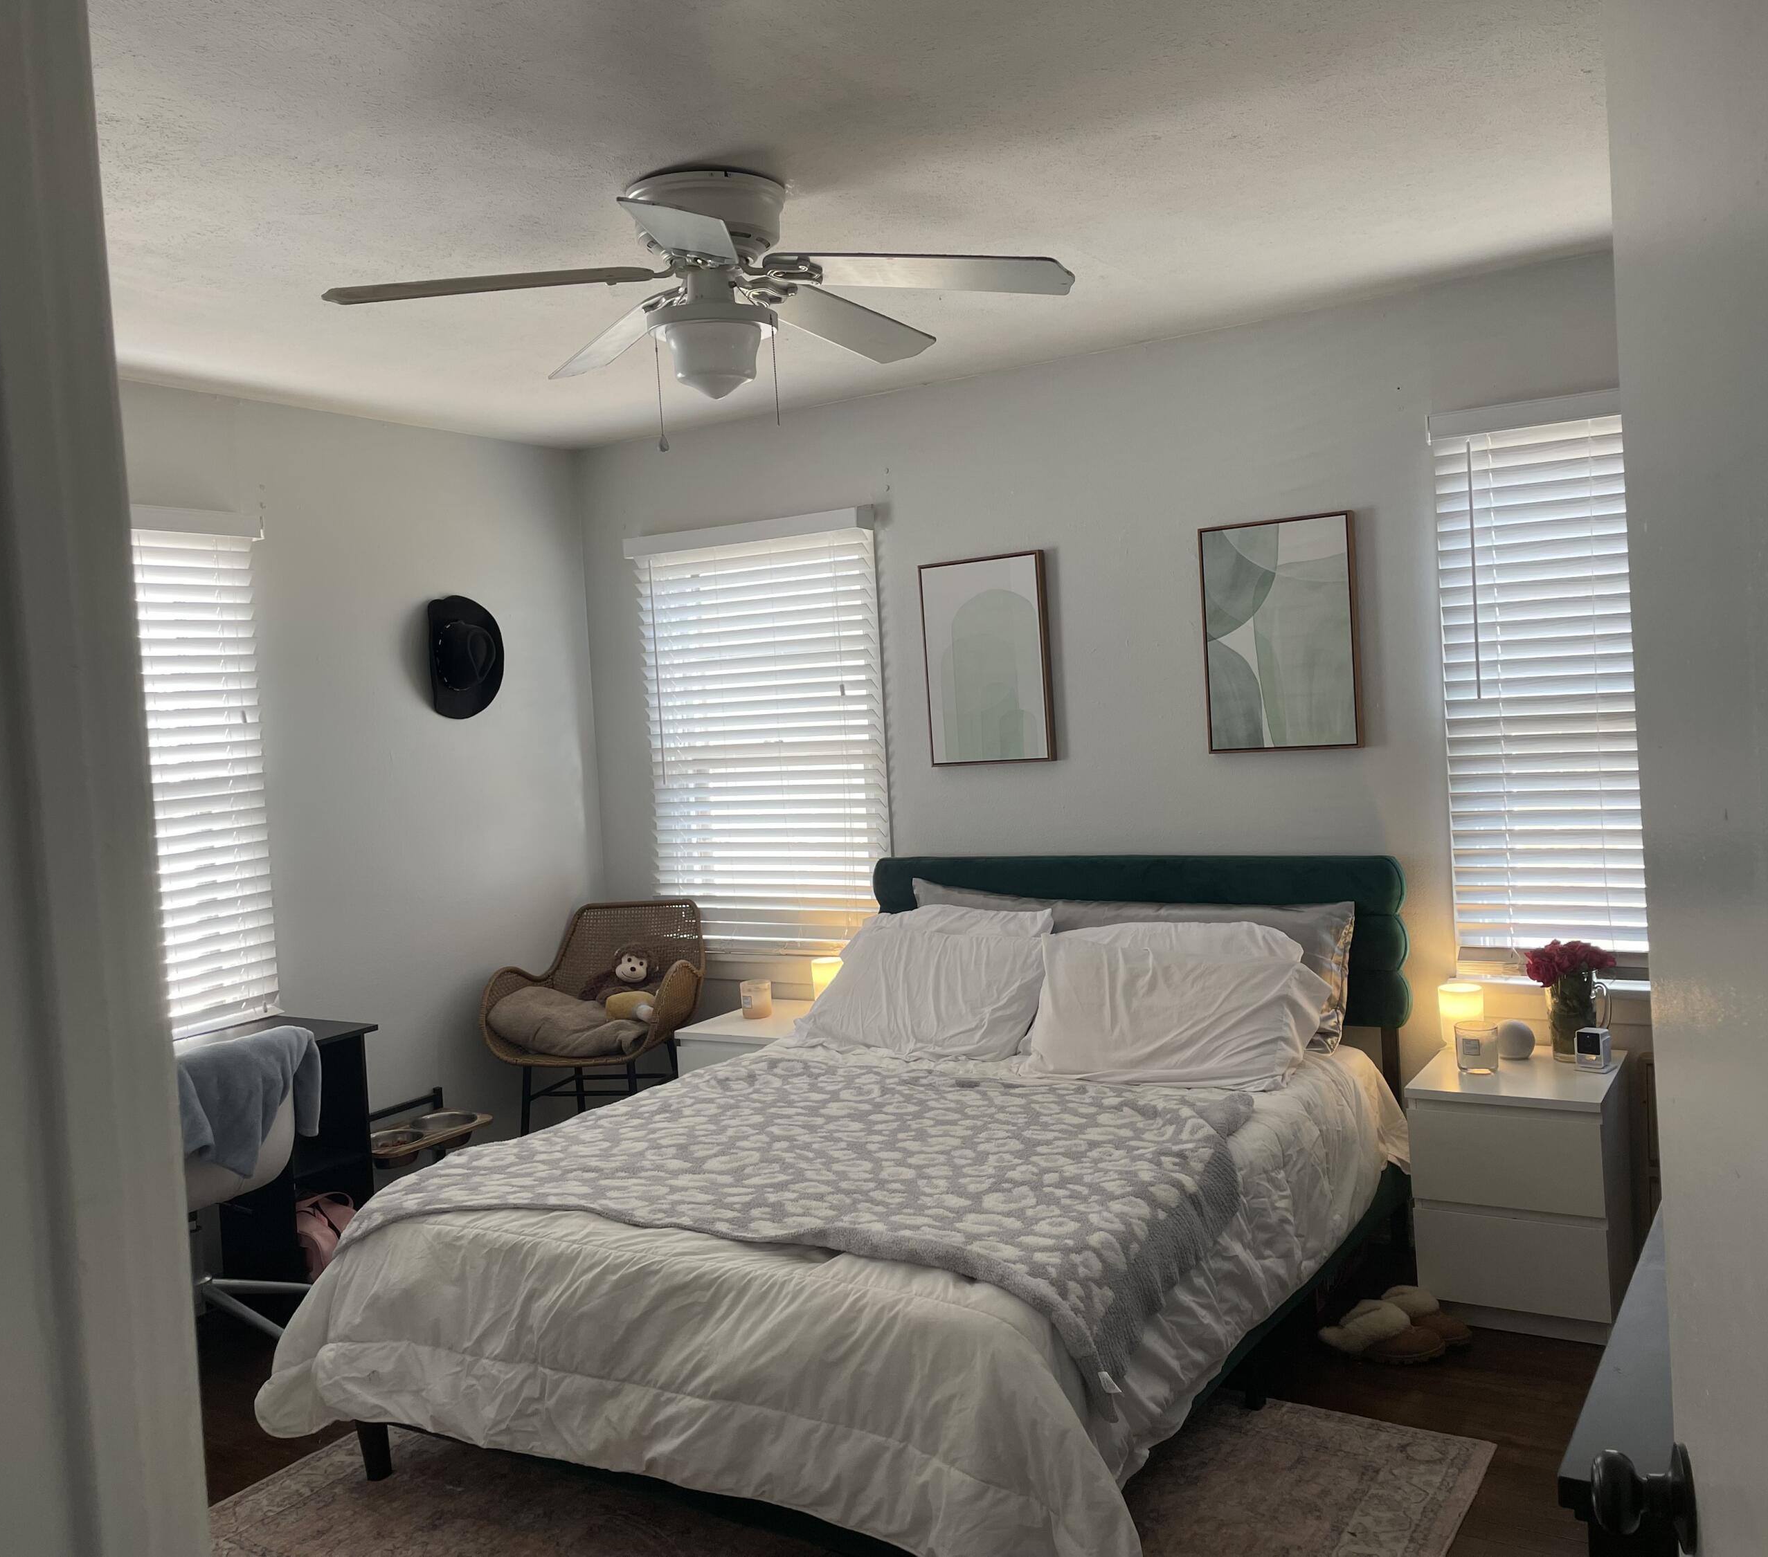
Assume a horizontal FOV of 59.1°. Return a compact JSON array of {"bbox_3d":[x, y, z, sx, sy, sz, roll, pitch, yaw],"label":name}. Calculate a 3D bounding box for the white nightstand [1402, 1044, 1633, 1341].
[{"bbox_3d":[1.497,0.955,3.655,0.400,0.550,0.480,-2,3,31],"label":"white nightstand"}]

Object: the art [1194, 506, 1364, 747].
[{"bbox_3d":[1.049,-0.377,4.142,0.405,0.608,0.035,-2,3,32],"label":"art"}]

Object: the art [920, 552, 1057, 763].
[{"bbox_3d":[0.305,-0.344,4.603,0.400,0.605,0.035,-2,3,32],"label":"art"}]

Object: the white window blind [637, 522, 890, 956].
[{"bbox_3d":[-0.406,-0.107,5.021,0.920,1.354,0.070,-2,3,32],"label":"white window blind"}]

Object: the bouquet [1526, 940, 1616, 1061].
[{"bbox_3d":[1.618,0.524,3.696,0.215,0.286,0.185,-2,3,32],"label":"bouquet"}]

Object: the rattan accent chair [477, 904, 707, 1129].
[{"bbox_3d":[-0.862,0.870,4.991,0.660,0.900,0.620,-3,3,11],"label":"rattan accent chair"}]

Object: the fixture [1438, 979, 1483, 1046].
[{"bbox_3d":[1.427,0.599,3.872,0.112,0.147,0.112,-2,3,32],"label":"fixture"}]

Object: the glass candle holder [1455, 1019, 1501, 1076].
[{"bbox_3d":[1.401,0.637,3.675,0.100,0.100,0.100,-2,3,32],"label":"glass candle holder"}]

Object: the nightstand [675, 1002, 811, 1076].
[{"bbox_3d":[-0.314,1.012,4.814,0.400,0.550,0.480,-2,3,32],"label":"nightstand"}]

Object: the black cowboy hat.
[{"bbox_3d":[-1.298,-0.375,4.837,0.135,0.375,0.285,-2,3,32],"label":"black cowboy hat"}]

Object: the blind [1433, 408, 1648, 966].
[{"bbox_3d":[1.794,-0.231,3.668,0.910,1.360,0.070,-2,3,32],"label":"blind"}]

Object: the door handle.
[{"bbox_3d":[0.503,0.478,1.039,0.060,0.067,0.066,-3,3,17],"label":"door handle"}]

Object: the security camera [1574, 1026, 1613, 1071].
[{"bbox_3d":[1.649,0.631,3.621,0.066,0.088,0.066,-1,4,40],"label":"security camera"}]

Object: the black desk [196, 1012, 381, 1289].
[{"bbox_3d":[-1.758,1.056,3.730,0.451,0.742,1.050,-2,3,32],"label":"black desk"}]

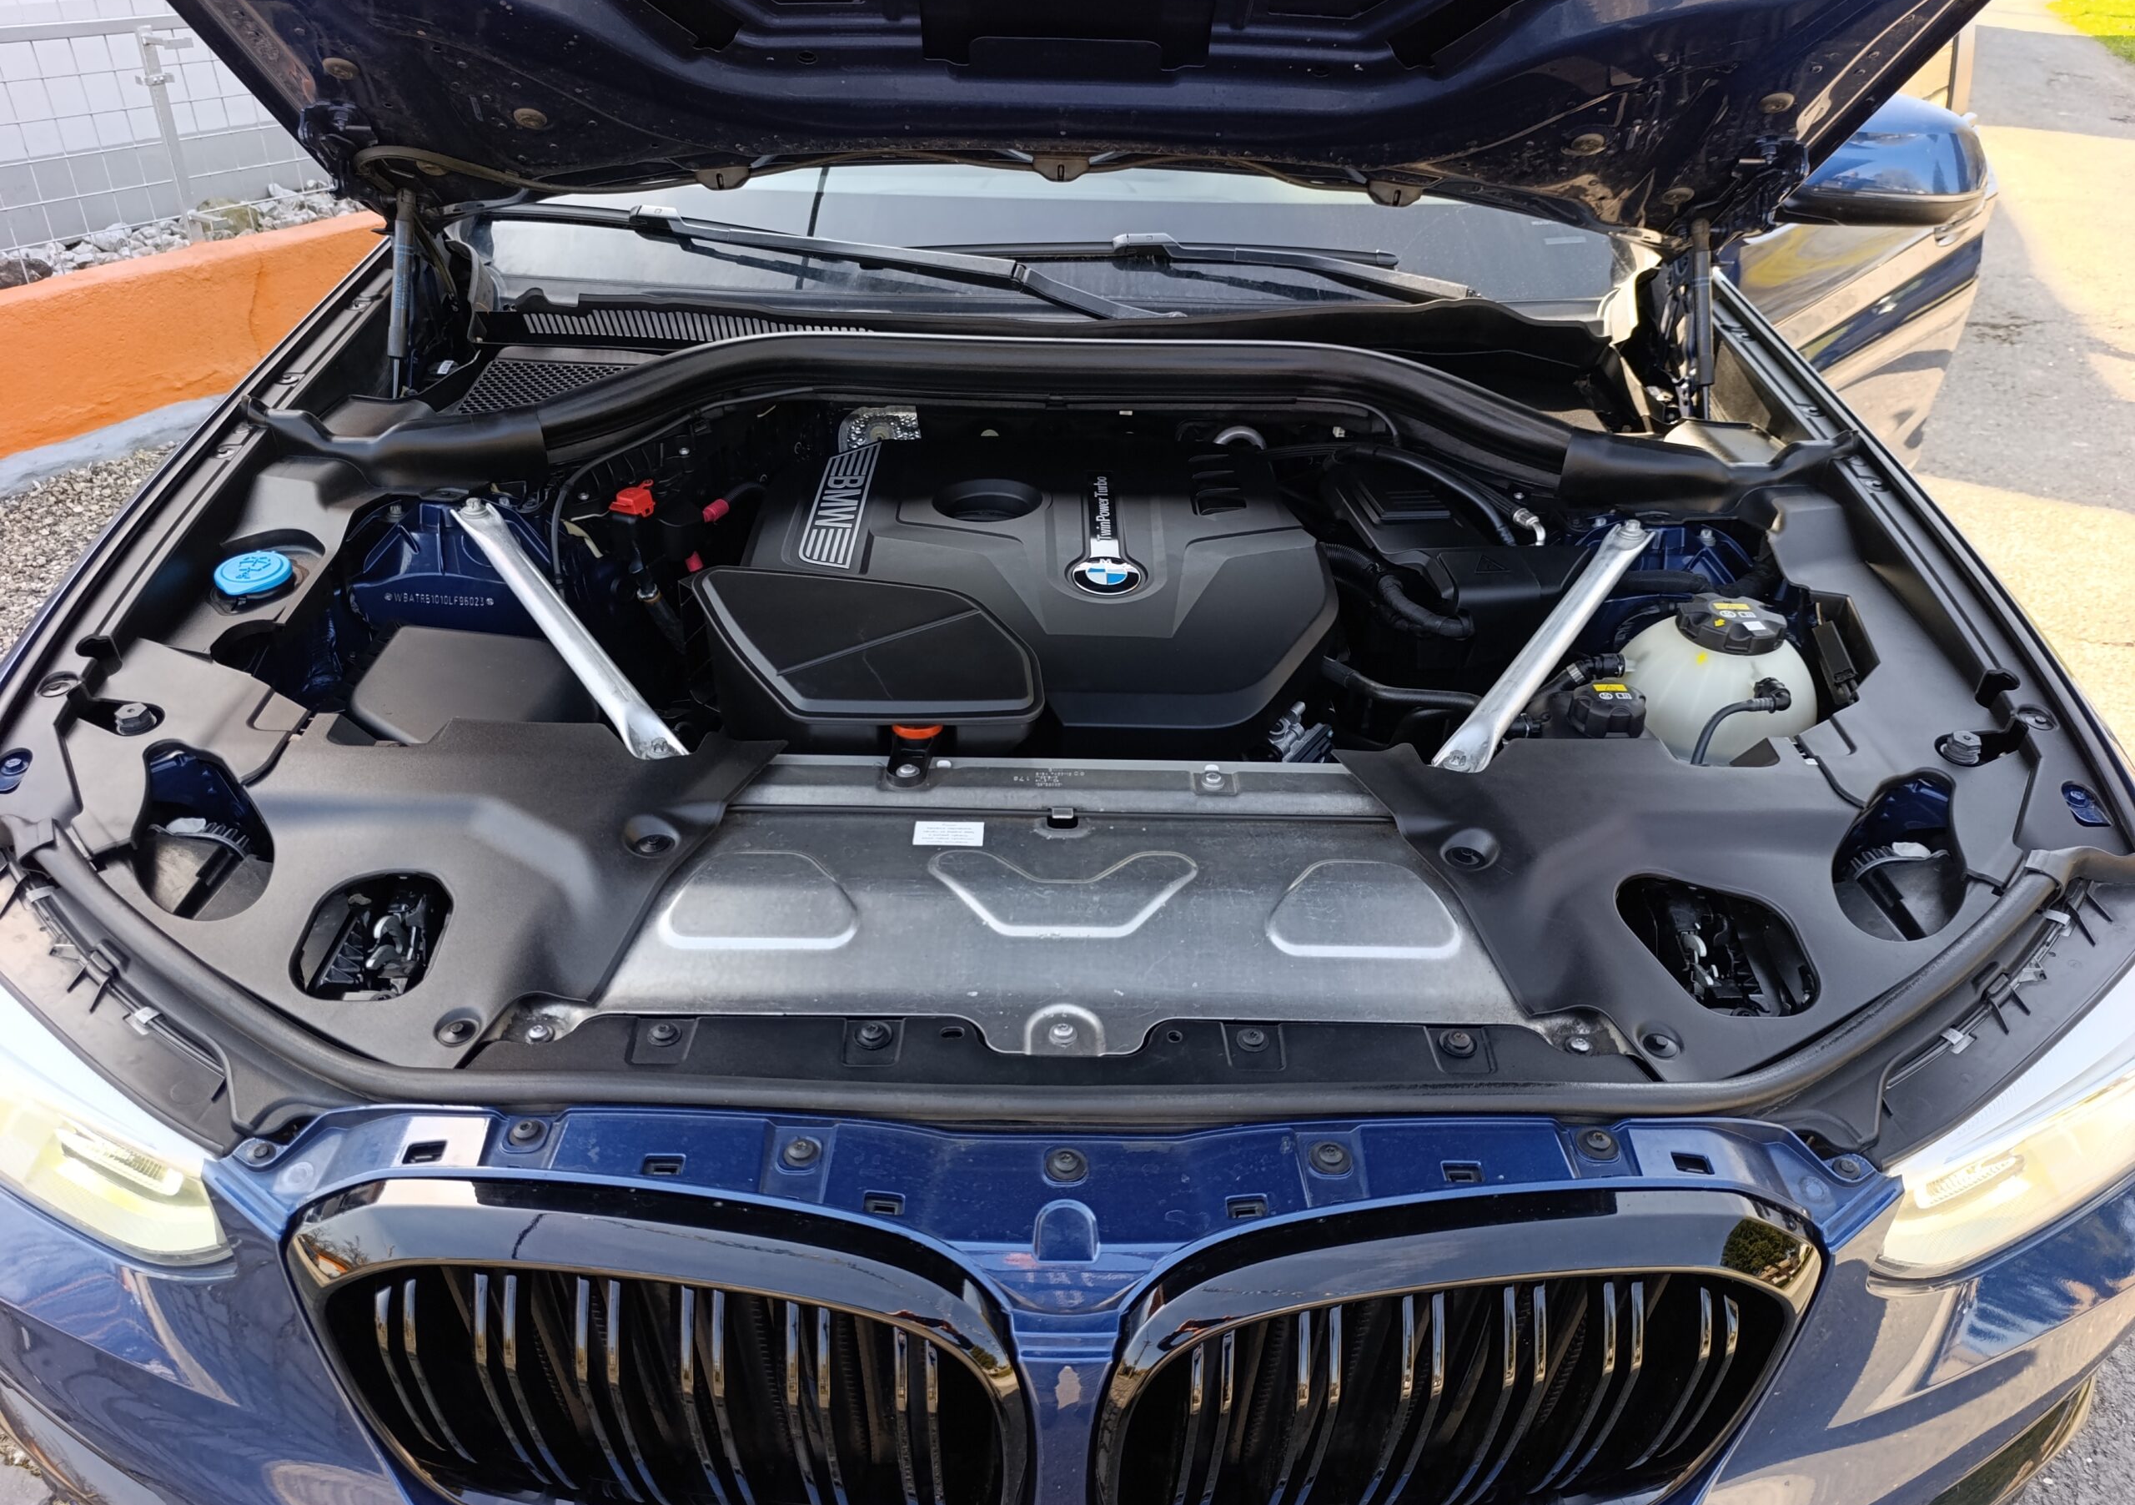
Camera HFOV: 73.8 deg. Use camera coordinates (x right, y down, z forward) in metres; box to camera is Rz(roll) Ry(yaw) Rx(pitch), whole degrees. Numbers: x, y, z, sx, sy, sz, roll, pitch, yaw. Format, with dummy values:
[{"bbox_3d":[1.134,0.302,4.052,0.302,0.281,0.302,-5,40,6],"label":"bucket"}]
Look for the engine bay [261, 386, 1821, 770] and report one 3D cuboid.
[{"bbox_3d":[-0.030,-0.115,1.290,1.330,0.320,0.570,1,33,-2],"label":"engine bay"}]

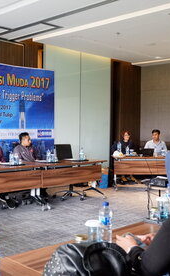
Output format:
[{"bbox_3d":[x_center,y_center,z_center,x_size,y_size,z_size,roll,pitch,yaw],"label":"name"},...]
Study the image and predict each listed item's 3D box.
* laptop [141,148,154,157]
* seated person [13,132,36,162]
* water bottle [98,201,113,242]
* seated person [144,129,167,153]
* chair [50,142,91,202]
[{"bbox_3d":[1.328,0.310,7.720,0.320,0.190,0.240,1,2,6],"label":"laptop"},{"bbox_3d":[-1.064,0.520,6.447,0.750,1.240,0.550,2,2,44],"label":"seated person"},{"bbox_3d":[0.110,0.434,1.916,0.066,0.215,0.066,0,2,0],"label":"water bottle"},{"bbox_3d":[1.567,0.467,8.169,0.560,1.290,0.750,1,2,9],"label":"seated person"},{"bbox_3d":[-0.264,0.634,6.913,0.650,1.000,0.620,2,2,44],"label":"chair"}]

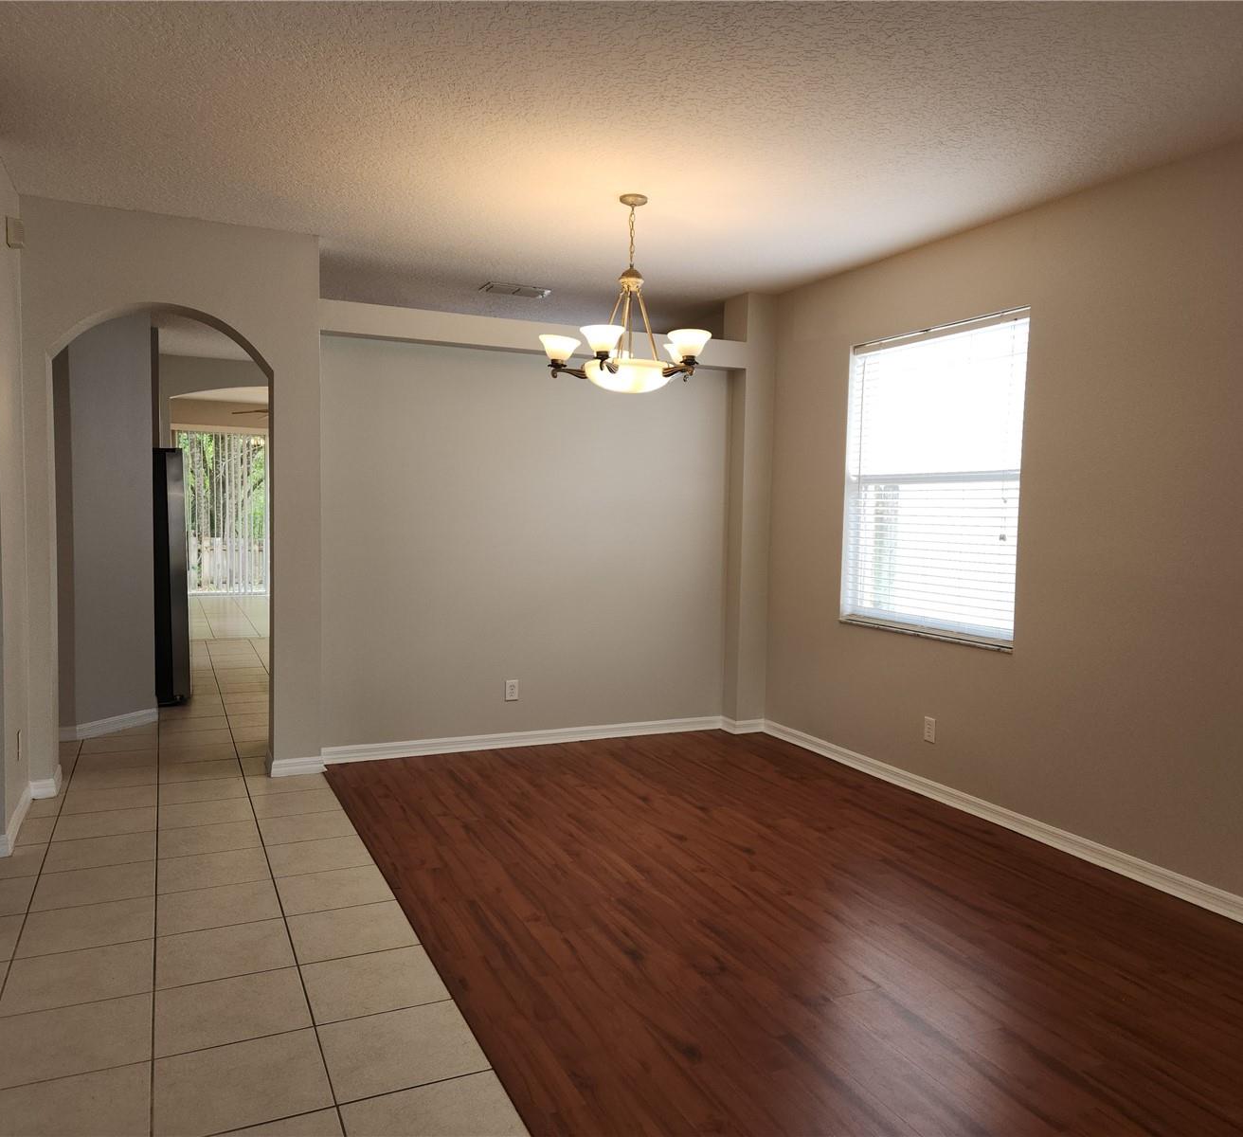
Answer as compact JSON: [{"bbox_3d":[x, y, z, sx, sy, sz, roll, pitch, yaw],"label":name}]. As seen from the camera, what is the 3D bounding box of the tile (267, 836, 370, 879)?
[{"bbox_3d":[-1.231,1.179,4.096,0.383,0.012,0.389,-1,4,-24],"label":"tile"}]

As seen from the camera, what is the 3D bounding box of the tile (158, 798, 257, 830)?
[{"bbox_3d":[-1.943,1.150,4.715,0.402,0.010,0.398,-1,4,-24],"label":"tile"}]

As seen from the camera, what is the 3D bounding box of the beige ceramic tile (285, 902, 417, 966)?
[{"bbox_3d":[-0.908,1.230,3.386,0.383,0.012,0.389,-1,4,-24],"label":"beige ceramic tile"}]

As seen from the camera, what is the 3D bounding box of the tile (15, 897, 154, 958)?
[{"bbox_3d":[-1.824,1.231,3.459,0.402,0.010,0.398,-1,4,-24],"label":"tile"}]

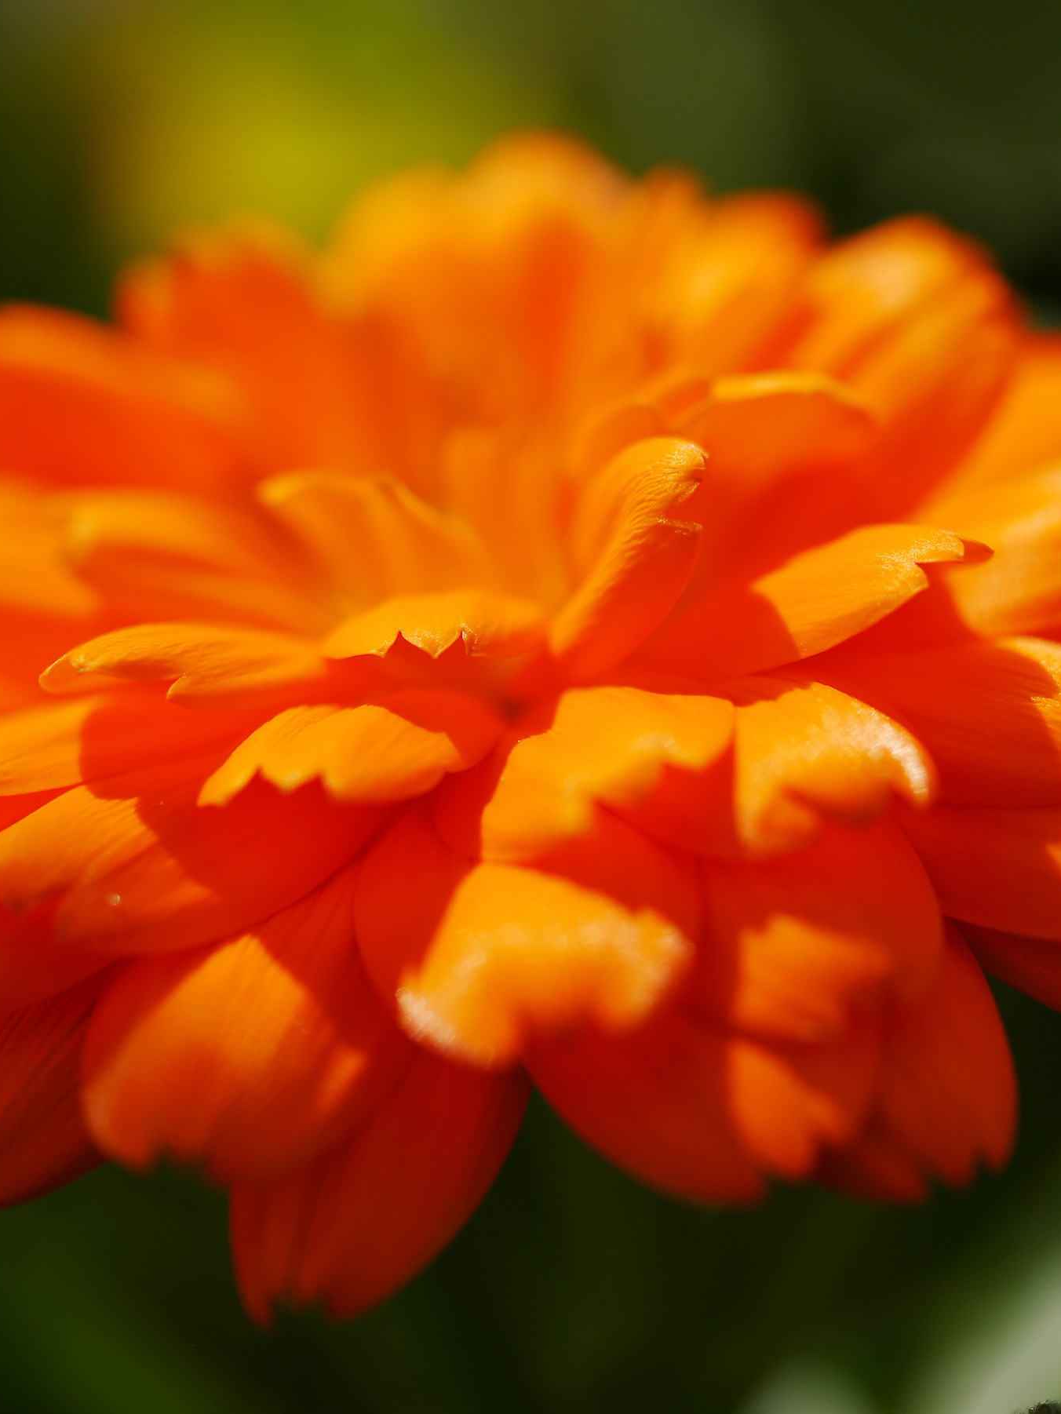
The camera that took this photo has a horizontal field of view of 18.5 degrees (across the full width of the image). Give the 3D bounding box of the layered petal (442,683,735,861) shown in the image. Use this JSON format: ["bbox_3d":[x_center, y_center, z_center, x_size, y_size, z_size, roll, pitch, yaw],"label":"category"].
[{"bbox_3d":[0.002,0.002,0.107,0.009,0.003,0.009,-11,24,-11],"label":"layered petal"}]

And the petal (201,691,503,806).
[{"bbox_3d":[-0.006,0.001,0.109,0.010,0.003,0.007,-17,32,-33],"label":"petal"}]

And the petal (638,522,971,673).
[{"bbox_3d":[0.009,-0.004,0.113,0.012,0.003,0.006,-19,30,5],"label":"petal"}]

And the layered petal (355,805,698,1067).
[{"bbox_3d":[0.000,0.007,0.102,0.010,0.003,0.011,-9,36,-8],"label":"layered petal"}]

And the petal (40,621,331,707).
[{"bbox_3d":[-0.012,-0.001,0.113,0.010,0.003,0.005,1,28,-15],"label":"petal"}]

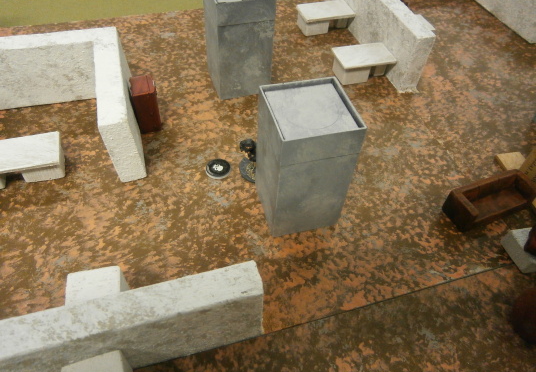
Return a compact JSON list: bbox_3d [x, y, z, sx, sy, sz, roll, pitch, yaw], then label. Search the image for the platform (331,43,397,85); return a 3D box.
[{"bbox_3d":[0.143,-0.185,0.619,0.085,0.035,0.052,-10,51,-12],"label":"platform"}]

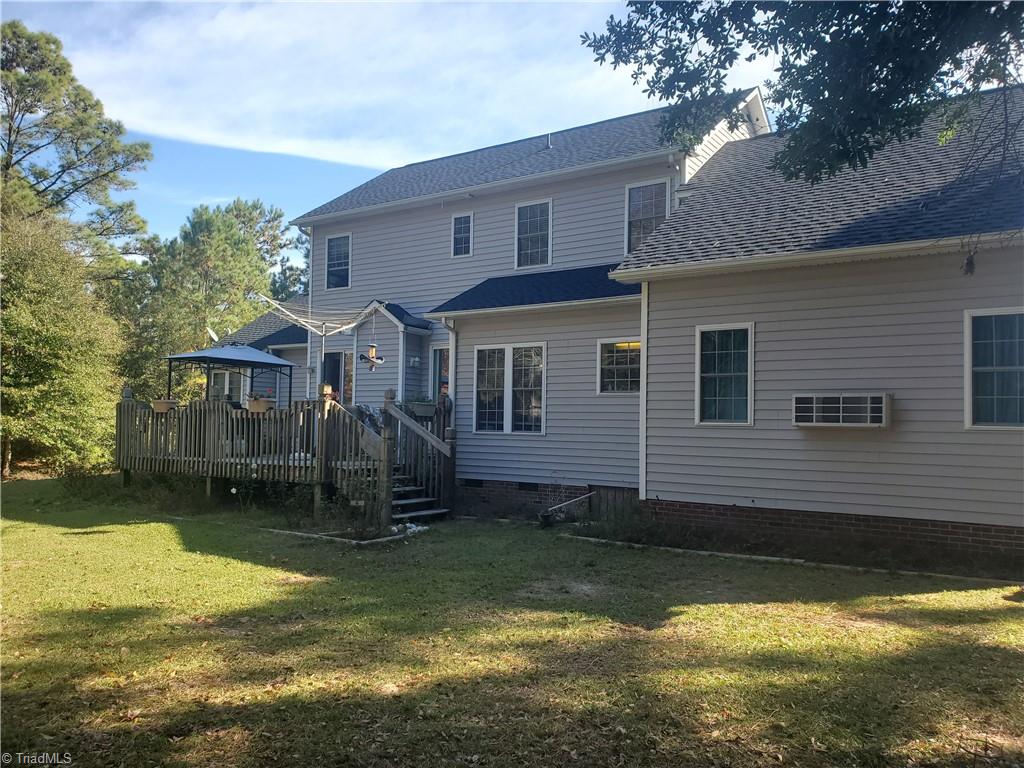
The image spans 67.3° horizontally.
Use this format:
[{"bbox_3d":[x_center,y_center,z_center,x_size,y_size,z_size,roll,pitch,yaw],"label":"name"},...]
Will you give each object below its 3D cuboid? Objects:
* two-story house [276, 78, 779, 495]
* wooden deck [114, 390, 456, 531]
[{"bbox_3d":[0.604,-1.763,18.457,10.410,8.830,7.420,-1,-3,33],"label":"two-story house"},{"bbox_3d":[-4.145,1.304,15.745,7.870,2.240,3.830,-1,-3,33],"label":"wooden deck"}]

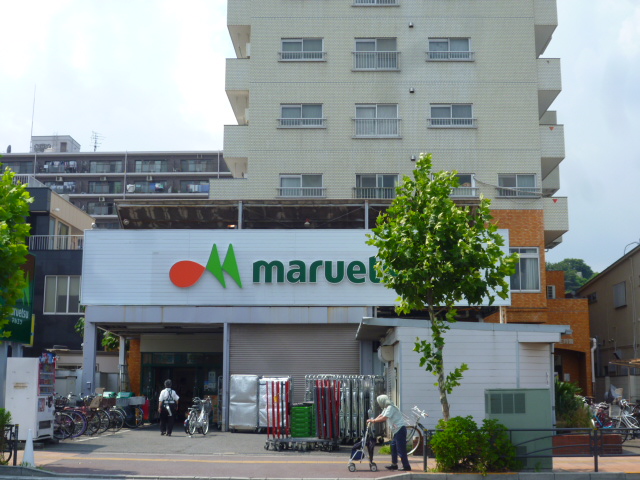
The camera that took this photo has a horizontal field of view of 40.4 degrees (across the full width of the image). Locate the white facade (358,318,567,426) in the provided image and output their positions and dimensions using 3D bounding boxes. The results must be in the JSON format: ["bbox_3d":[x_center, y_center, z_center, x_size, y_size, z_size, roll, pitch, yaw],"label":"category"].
[{"bbox_3d":[3.368,3.539,21.308,4.770,3.000,3.200,0,-9,2],"label":"white facade"}]

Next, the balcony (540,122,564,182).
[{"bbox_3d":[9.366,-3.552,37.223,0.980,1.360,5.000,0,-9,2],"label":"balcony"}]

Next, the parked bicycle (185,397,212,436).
[{"bbox_3d":[-3.526,5.186,25.644,0.570,1.080,1.720,-2,-9,12],"label":"parked bicycle"}]

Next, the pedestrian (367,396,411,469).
[{"bbox_3d":[1.251,3.495,15.869,0.800,1.360,0.500,0,-9,-2],"label":"pedestrian"}]

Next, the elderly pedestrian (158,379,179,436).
[{"bbox_3d":[-4.333,4.801,25.021,0.560,1.640,0.400,0,-9,-2],"label":"elderly pedestrian"}]

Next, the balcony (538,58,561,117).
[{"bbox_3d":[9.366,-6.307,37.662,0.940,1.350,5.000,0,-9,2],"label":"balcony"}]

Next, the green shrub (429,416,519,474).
[{"bbox_3d":[2.803,3.650,15.866,1.580,1.060,1.100,0,-9,0],"label":"green shrub"}]

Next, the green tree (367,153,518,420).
[{"bbox_3d":[2.285,1.243,16.206,2.700,5.920,2.600,0,-9,0],"label":"green tree"}]

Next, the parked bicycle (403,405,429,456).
[{"bbox_3d":[2.431,4.172,19.116,1.720,1.050,0.560,2,-9,-12],"label":"parked bicycle"}]

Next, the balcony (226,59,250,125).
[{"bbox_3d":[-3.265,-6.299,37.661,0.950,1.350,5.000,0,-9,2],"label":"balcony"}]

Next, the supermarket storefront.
[{"bbox_3d":[-0.681,3.086,29.076,13.470,6.320,4.000,0,-9,2],"label":"supermarket storefront"}]

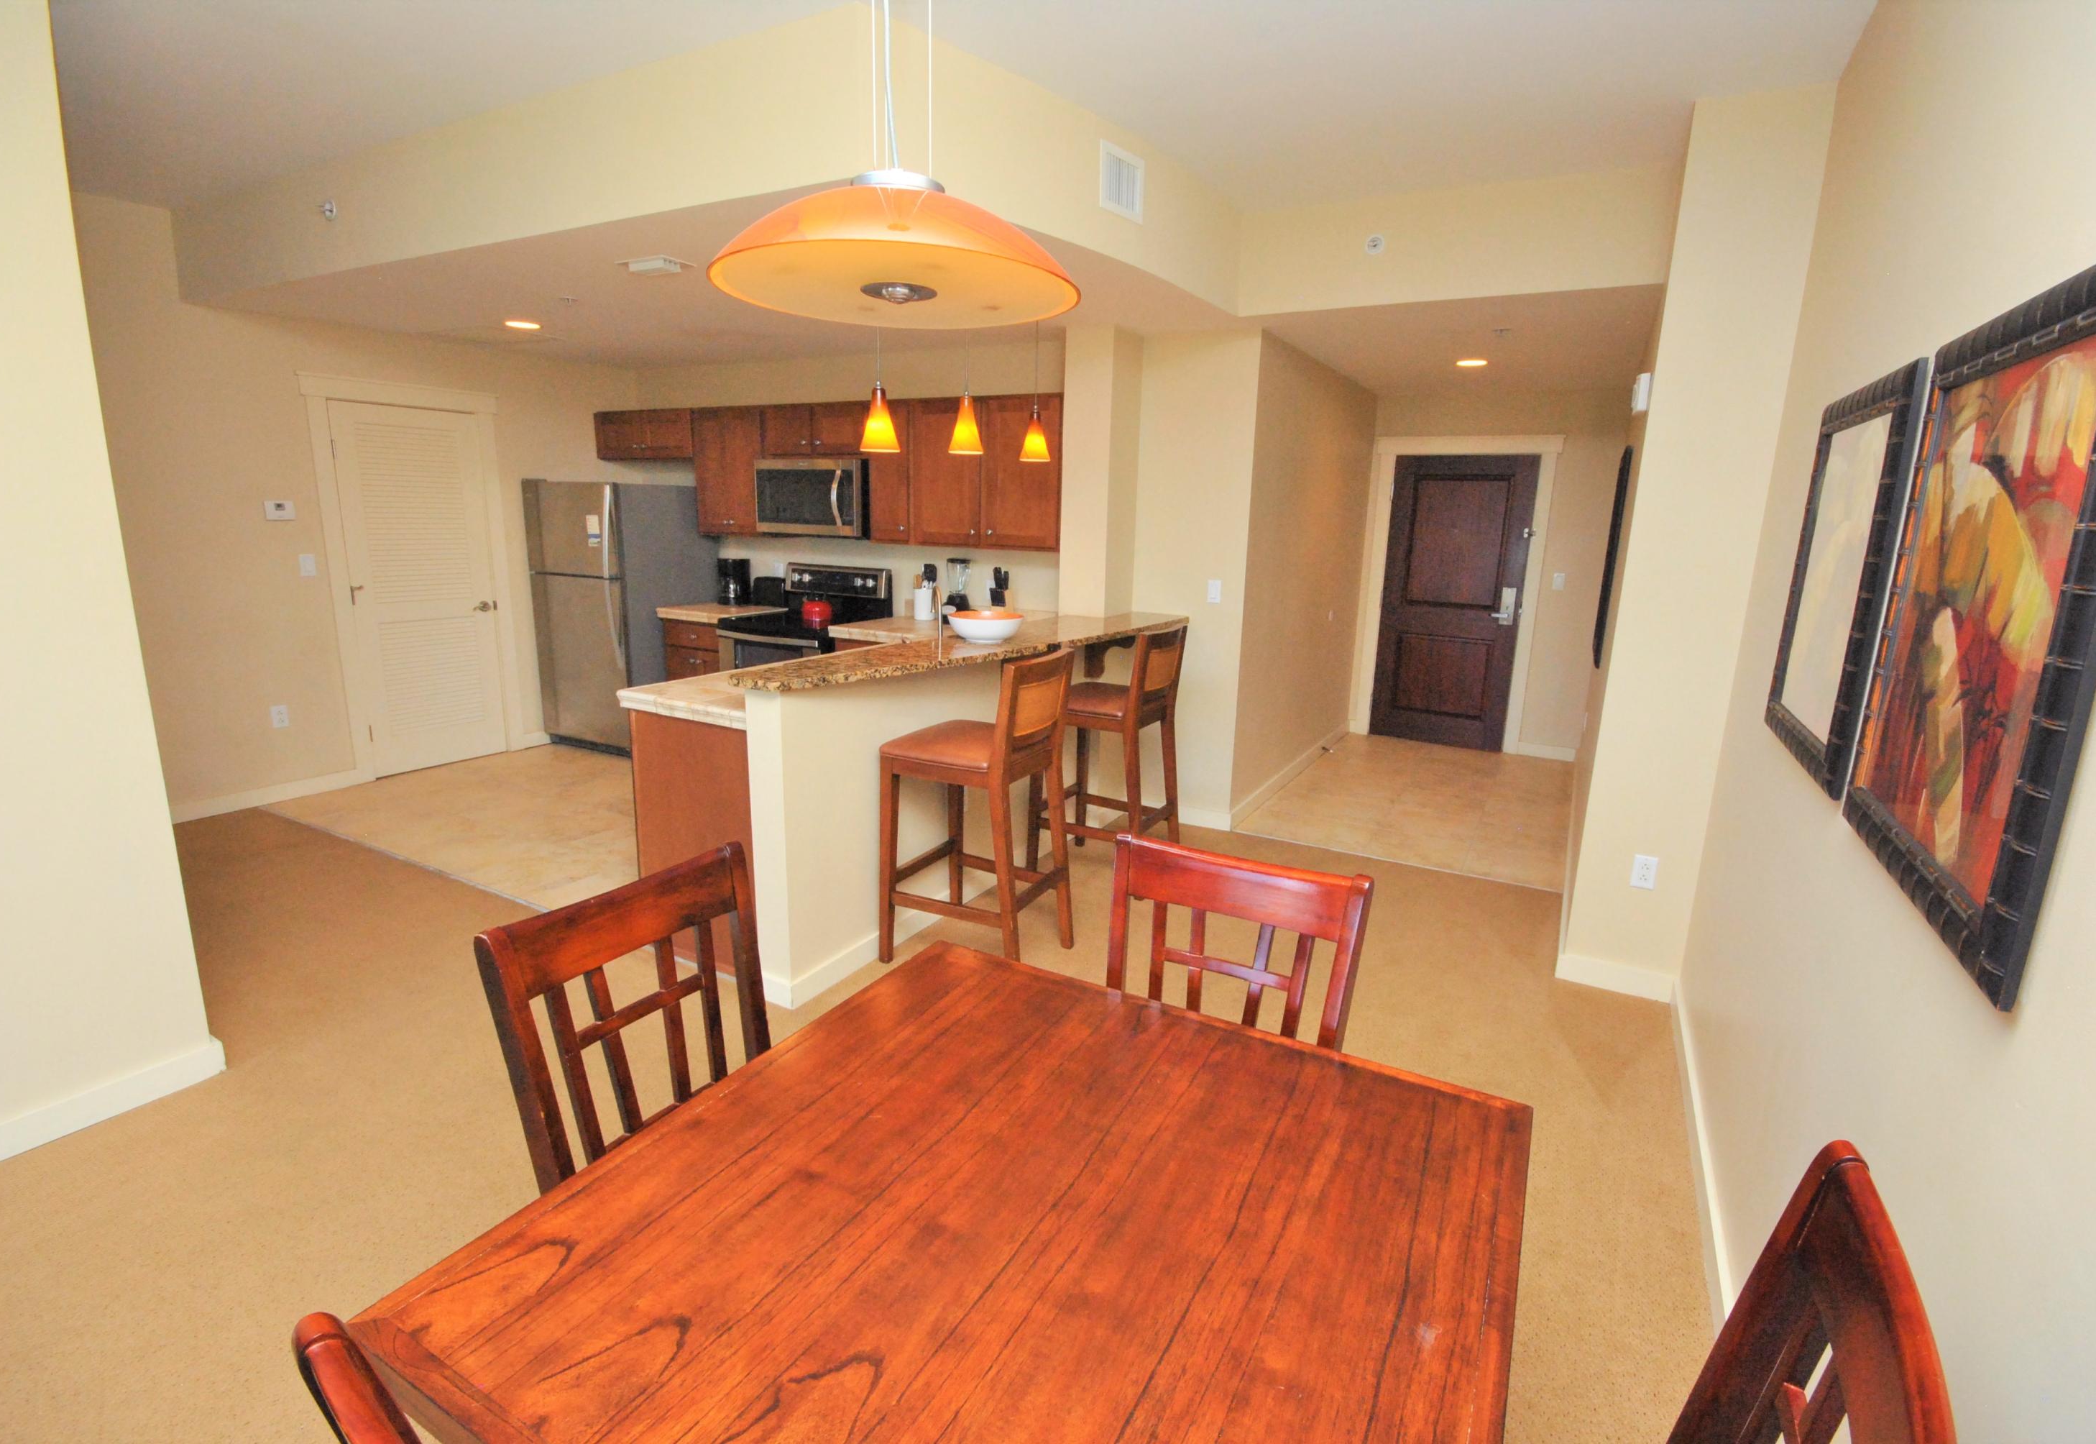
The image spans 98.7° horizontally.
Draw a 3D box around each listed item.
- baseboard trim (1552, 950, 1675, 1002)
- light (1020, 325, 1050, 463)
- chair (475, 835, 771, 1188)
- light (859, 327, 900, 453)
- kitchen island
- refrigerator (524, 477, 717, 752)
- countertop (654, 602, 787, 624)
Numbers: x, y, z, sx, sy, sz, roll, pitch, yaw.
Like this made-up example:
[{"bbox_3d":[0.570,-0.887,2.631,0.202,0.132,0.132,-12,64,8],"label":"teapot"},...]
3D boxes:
[{"bbox_3d":[1.875,0.841,2.974,0.324,0.098,0.017,8,14,29],"label":"baseboard trim"},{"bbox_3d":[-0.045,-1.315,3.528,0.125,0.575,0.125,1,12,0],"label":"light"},{"bbox_3d":[-0.399,0.723,1.272,0.558,0.942,0.458,8,14,29],"label":"chair"},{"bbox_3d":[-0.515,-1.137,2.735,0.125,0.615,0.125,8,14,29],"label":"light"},{"bbox_3d":[-0.384,0.147,3.790,1.007,1.026,2.471,8,14,29],"label":"kitchen island"},{"bbox_3d":[-2.746,-0.689,5.898,0.827,1.694,0.797,7,13,26],"label":"refrigerator"},{"bbox_3d":[-2.082,-0.706,5.816,0.508,0.050,0.628,7,13,26],"label":"countertop"}]

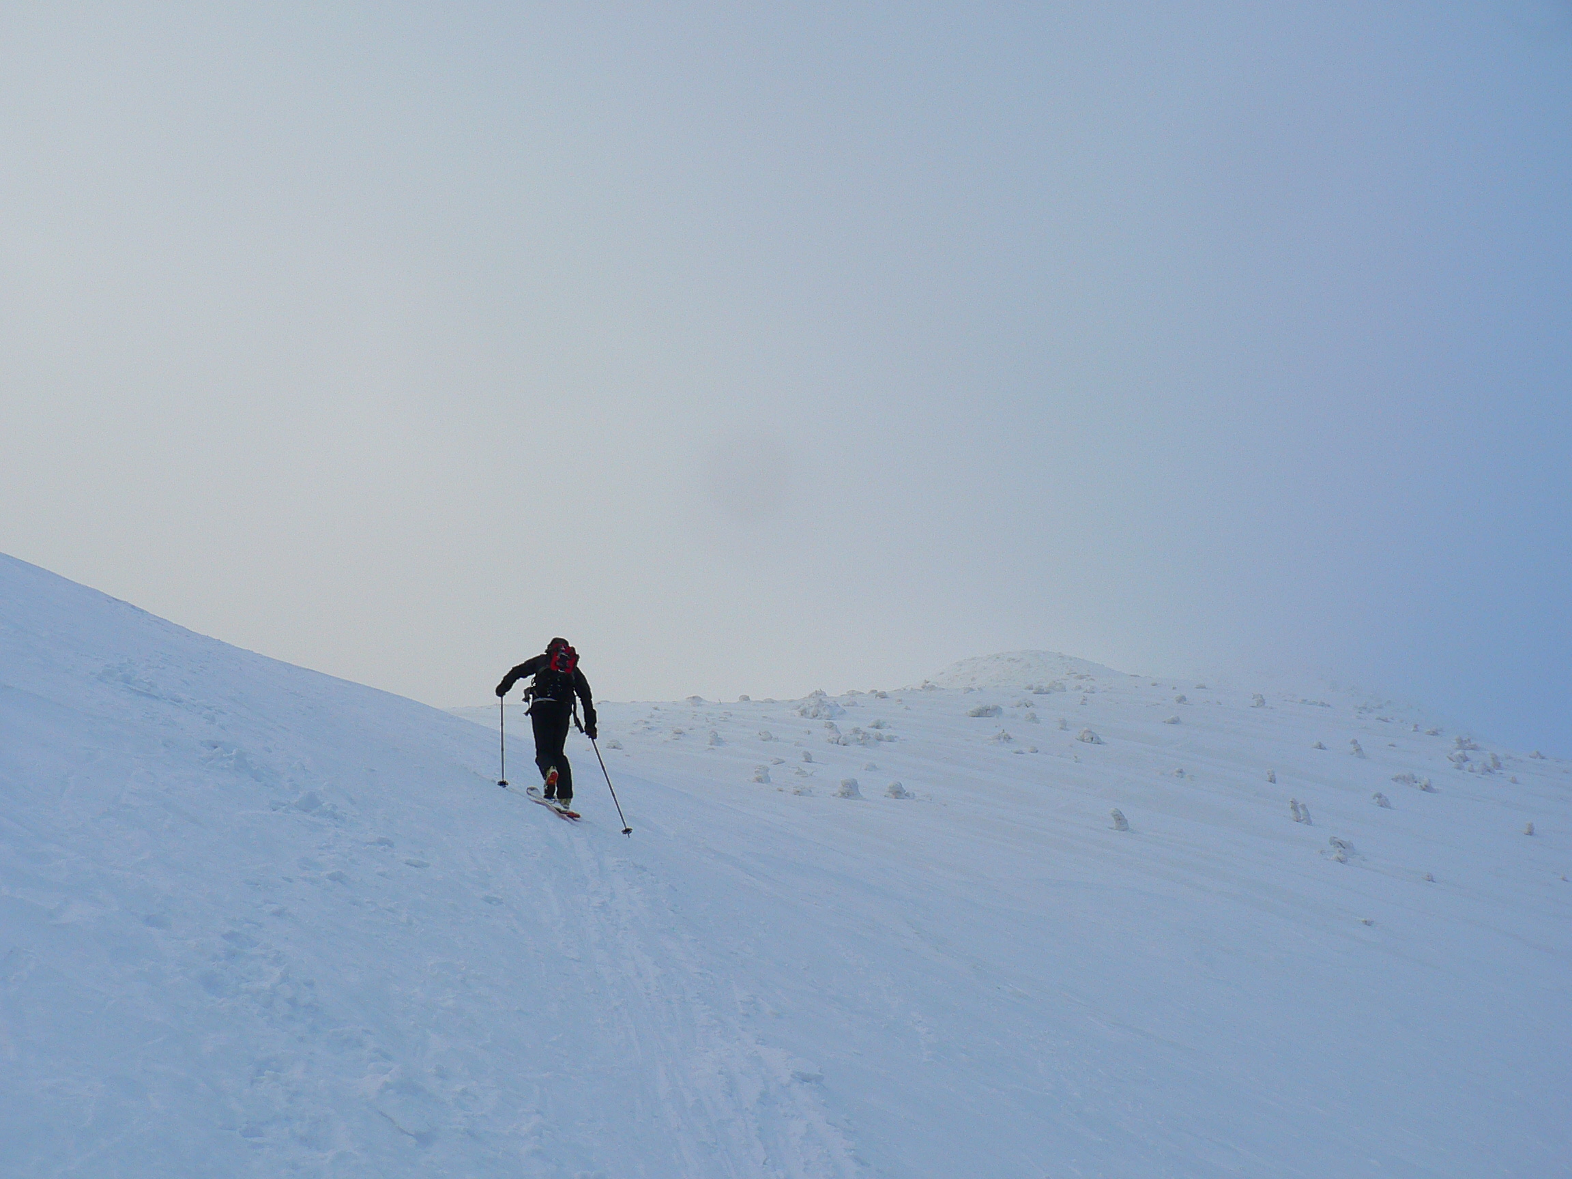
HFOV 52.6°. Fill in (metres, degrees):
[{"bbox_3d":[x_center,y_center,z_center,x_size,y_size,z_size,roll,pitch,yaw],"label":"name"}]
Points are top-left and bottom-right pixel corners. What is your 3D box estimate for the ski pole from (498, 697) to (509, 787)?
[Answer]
[{"bbox_3d":[-2.805,1.479,15.750,0.110,1.040,0.110,2,-19,-17],"label":"ski pole"}]

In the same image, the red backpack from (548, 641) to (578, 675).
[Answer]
[{"bbox_3d":[-2.181,0.685,15.550,0.280,0.360,0.220,2,-25,-17],"label":"red backpack"}]

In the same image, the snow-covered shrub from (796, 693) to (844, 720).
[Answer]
[{"bbox_3d":[1.275,4.404,60.000,1.850,1.050,1.550,0,-7,0],"label":"snow-covered shrub"}]

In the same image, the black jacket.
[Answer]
[{"bbox_3d":[-2.366,0.989,15.700,0.880,0.680,0.450,2,-15,-17],"label":"black jacket"}]

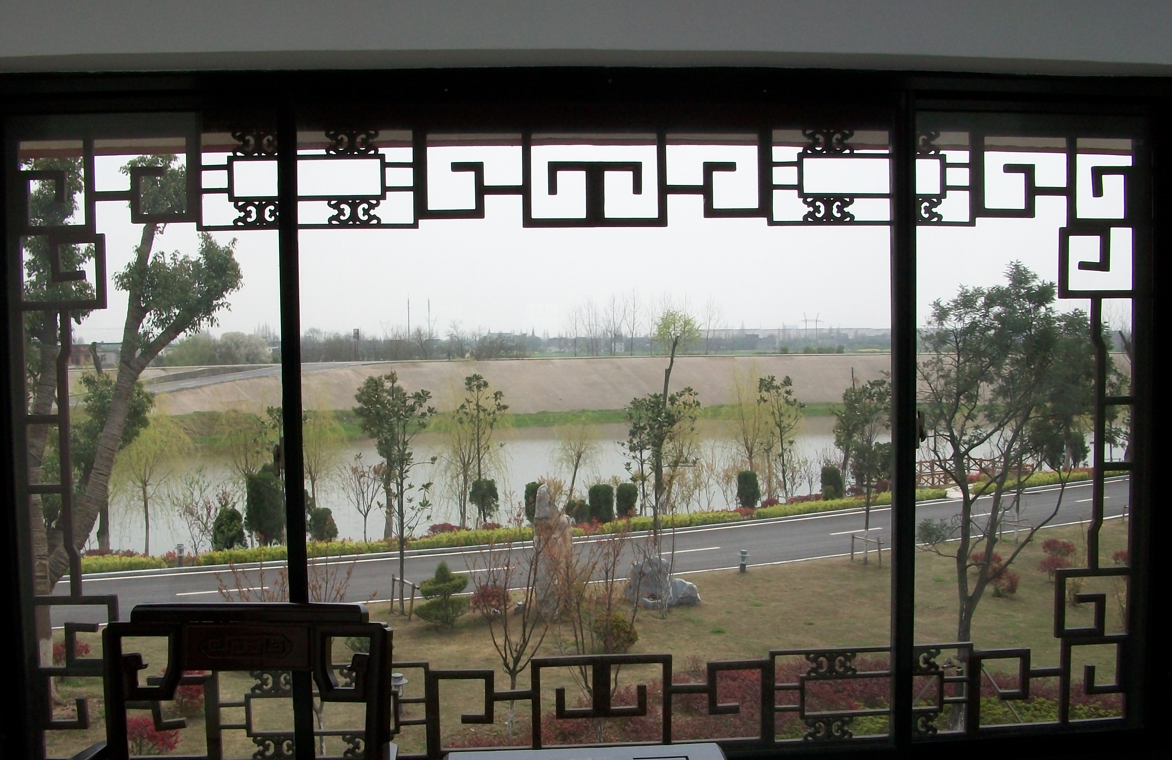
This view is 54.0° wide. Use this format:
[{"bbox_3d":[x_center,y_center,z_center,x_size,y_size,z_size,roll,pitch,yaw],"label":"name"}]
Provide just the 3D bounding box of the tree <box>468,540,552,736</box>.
[{"bbox_3d":[-1.063,3.589,16.000,1.171,2.736,1.200,-1,2,0],"label":"tree"}]

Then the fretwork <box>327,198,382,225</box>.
[{"bbox_3d":[-0.587,-0.427,2.916,0.137,0.069,0.025,-1,2,-4],"label":"fretwork"}]

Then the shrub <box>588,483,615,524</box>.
[{"bbox_3d":[0.587,4.775,44.112,1.018,1.581,1.018,-1,2,0],"label":"shrub"}]

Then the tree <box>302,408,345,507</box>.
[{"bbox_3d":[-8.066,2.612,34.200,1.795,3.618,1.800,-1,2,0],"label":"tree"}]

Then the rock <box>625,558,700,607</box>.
[{"bbox_3d":[2.008,5.314,30.231,1.972,1.298,1.250,-1,2,0],"label":"rock"}]

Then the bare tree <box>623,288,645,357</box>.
[{"bbox_3d":[9.433,-11.343,229.753,4.208,13.365,4.208,-1,2,0],"label":"bare tree"}]

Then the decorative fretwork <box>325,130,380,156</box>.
[{"bbox_3d":[-0.591,-0.601,2.910,0.139,0.065,0.025,-1,2,-3],"label":"decorative fretwork"}]

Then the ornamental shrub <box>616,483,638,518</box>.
[{"bbox_3d":[1.598,4.784,45.369,0.867,1.445,0.867,-1,2,0],"label":"ornamental shrub"}]

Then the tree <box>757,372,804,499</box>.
[{"bbox_3d":[6.777,2.020,40.000,1.623,4.391,1.600,-1,2,0],"label":"tree"}]

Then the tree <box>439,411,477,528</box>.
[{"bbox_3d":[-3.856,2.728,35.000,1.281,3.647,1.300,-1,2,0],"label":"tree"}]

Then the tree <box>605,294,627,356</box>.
[{"bbox_3d":[4.395,-8.079,170.000,3.245,9.127,3.200,-1,2,0],"label":"tree"}]

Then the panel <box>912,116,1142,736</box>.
[{"bbox_3d":[1.122,0.122,2.948,0.617,1.583,0.050,-1,2,-4],"label":"panel"}]

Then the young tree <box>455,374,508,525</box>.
[{"bbox_3d":[-4.009,2.689,43.517,2.013,5.904,1.912,-1,2,0],"label":"young tree"}]

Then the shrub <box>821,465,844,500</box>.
[{"bbox_3d":[10.704,4.452,49.950,1.034,1.552,1.034,-1,2,0],"label":"shrub"}]

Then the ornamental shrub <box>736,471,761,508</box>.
[{"bbox_3d":[5.450,3.684,38.600,0.798,1.320,0.800,-1,2,0],"label":"ornamental shrub"}]

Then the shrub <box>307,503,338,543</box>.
[{"bbox_3d":[-7.501,4.083,32.800,0.887,1.148,0.920,-1,2,0],"label":"shrub"}]

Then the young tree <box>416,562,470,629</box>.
[{"bbox_3d":[-2.810,4.206,22.500,1.056,1.306,1.080,-1,2,0],"label":"young tree"}]

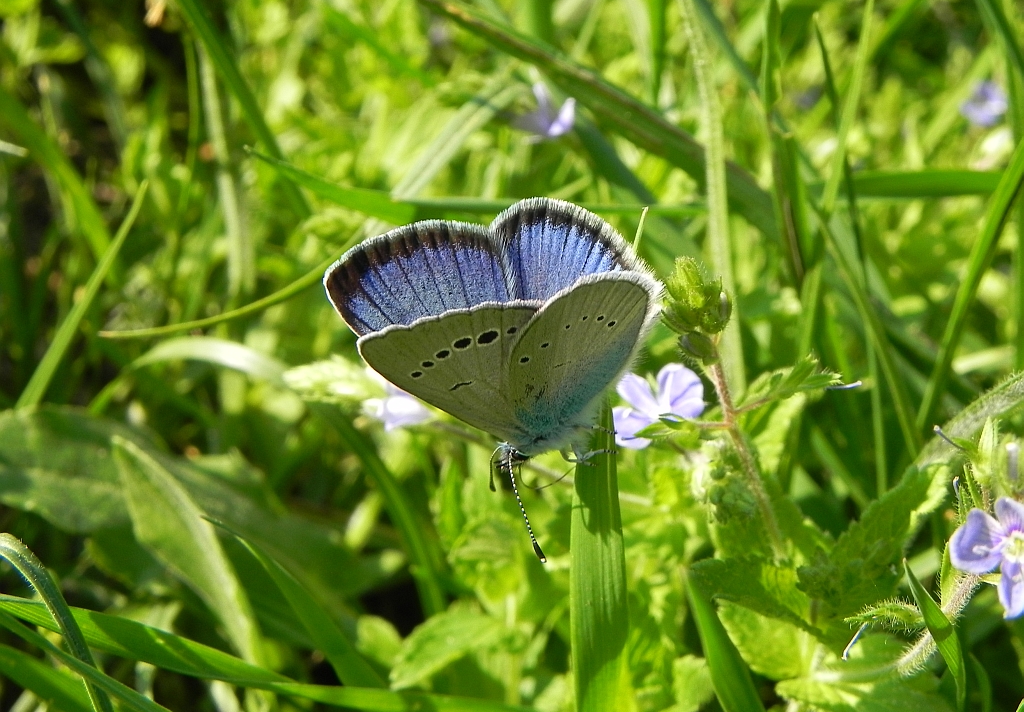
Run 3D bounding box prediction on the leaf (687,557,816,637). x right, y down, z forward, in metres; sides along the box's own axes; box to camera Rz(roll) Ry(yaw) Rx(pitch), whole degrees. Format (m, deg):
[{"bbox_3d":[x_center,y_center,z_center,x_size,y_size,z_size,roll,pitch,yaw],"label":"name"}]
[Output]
[{"bbox_3d":[0.023,0.023,0.150,0.013,0.005,0.007,-3,35,-5],"label":"leaf"}]

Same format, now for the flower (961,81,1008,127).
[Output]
[{"bbox_3d":[0.092,-0.049,0.300,0.009,0.009,0.006,8,36,11],"label":"flower"}]

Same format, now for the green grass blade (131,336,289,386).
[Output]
[{"bbox_3d":[-0.038,0.001,0.195,0.020,0.004,0.005,7,41,-6],"label":"green grass blade"}]

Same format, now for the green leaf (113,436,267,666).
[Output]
[{"bbox_3d":[-0.037,0.022,0.175,0.008,0.003,0.031,-24,71,-36],"label":"green leaf"}]

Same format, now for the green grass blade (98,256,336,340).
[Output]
[{"bbox_3d":[-0.028,-0.005,0.146,0.027,0.004,0.002,-23,35,-29],"label":"green grass blade"}]

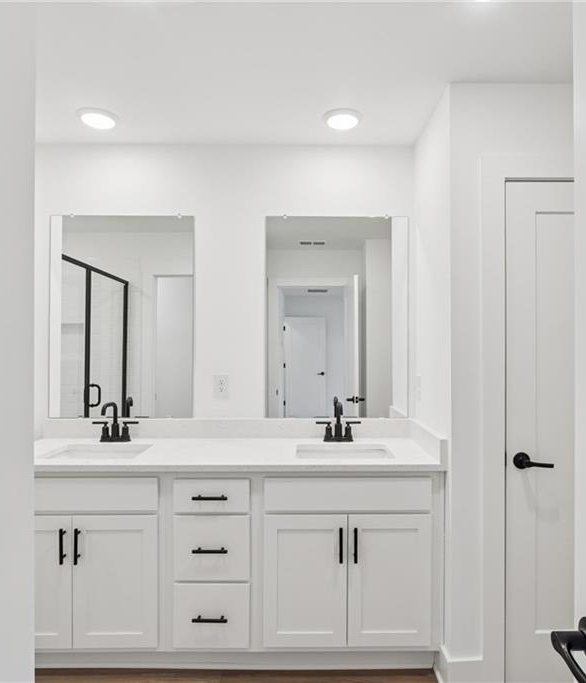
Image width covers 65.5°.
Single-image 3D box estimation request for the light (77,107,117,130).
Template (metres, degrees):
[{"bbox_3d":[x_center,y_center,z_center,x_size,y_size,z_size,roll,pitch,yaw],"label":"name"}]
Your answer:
[{"bbox_3d":[-0.900,-1.022,2.100,0.190,0.022,0.190,0,0,0],"label":"light"}]

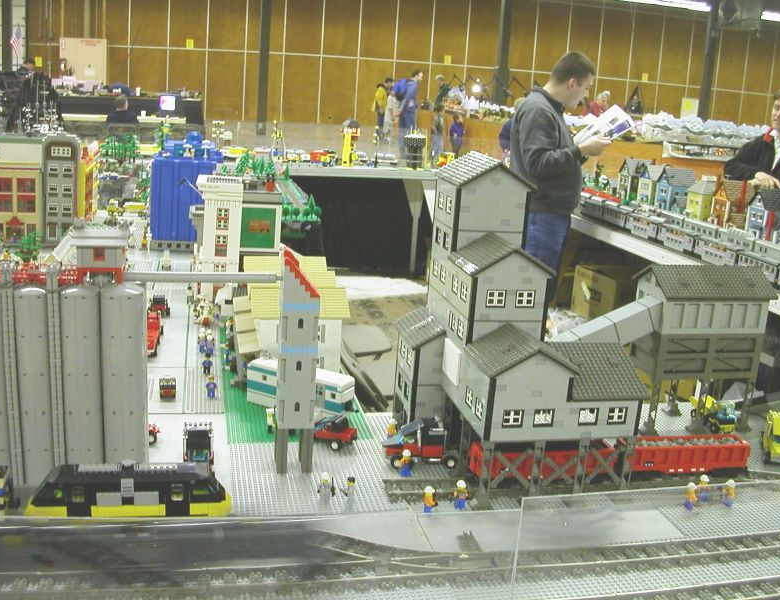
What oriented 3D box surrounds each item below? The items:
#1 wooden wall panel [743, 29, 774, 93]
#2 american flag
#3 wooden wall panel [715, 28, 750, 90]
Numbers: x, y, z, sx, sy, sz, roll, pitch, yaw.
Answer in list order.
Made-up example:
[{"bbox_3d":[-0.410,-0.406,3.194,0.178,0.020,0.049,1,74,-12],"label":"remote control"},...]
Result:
[{"bbox_3d":[13.371,-8.581,30.907,1.220,2.440,0.050,1,14,-13],"label":"wooden wall panel"},{"bbox_3d":[-5.248,-3.628,12.000,0.190,0.480,0.100,1,14,-11],"label":"american flag"},{"bbox_3d":[12.199,-8.543,30.500,1.220,2.380,0.040,1,14,-13],"label":"wooden wall panel"}]

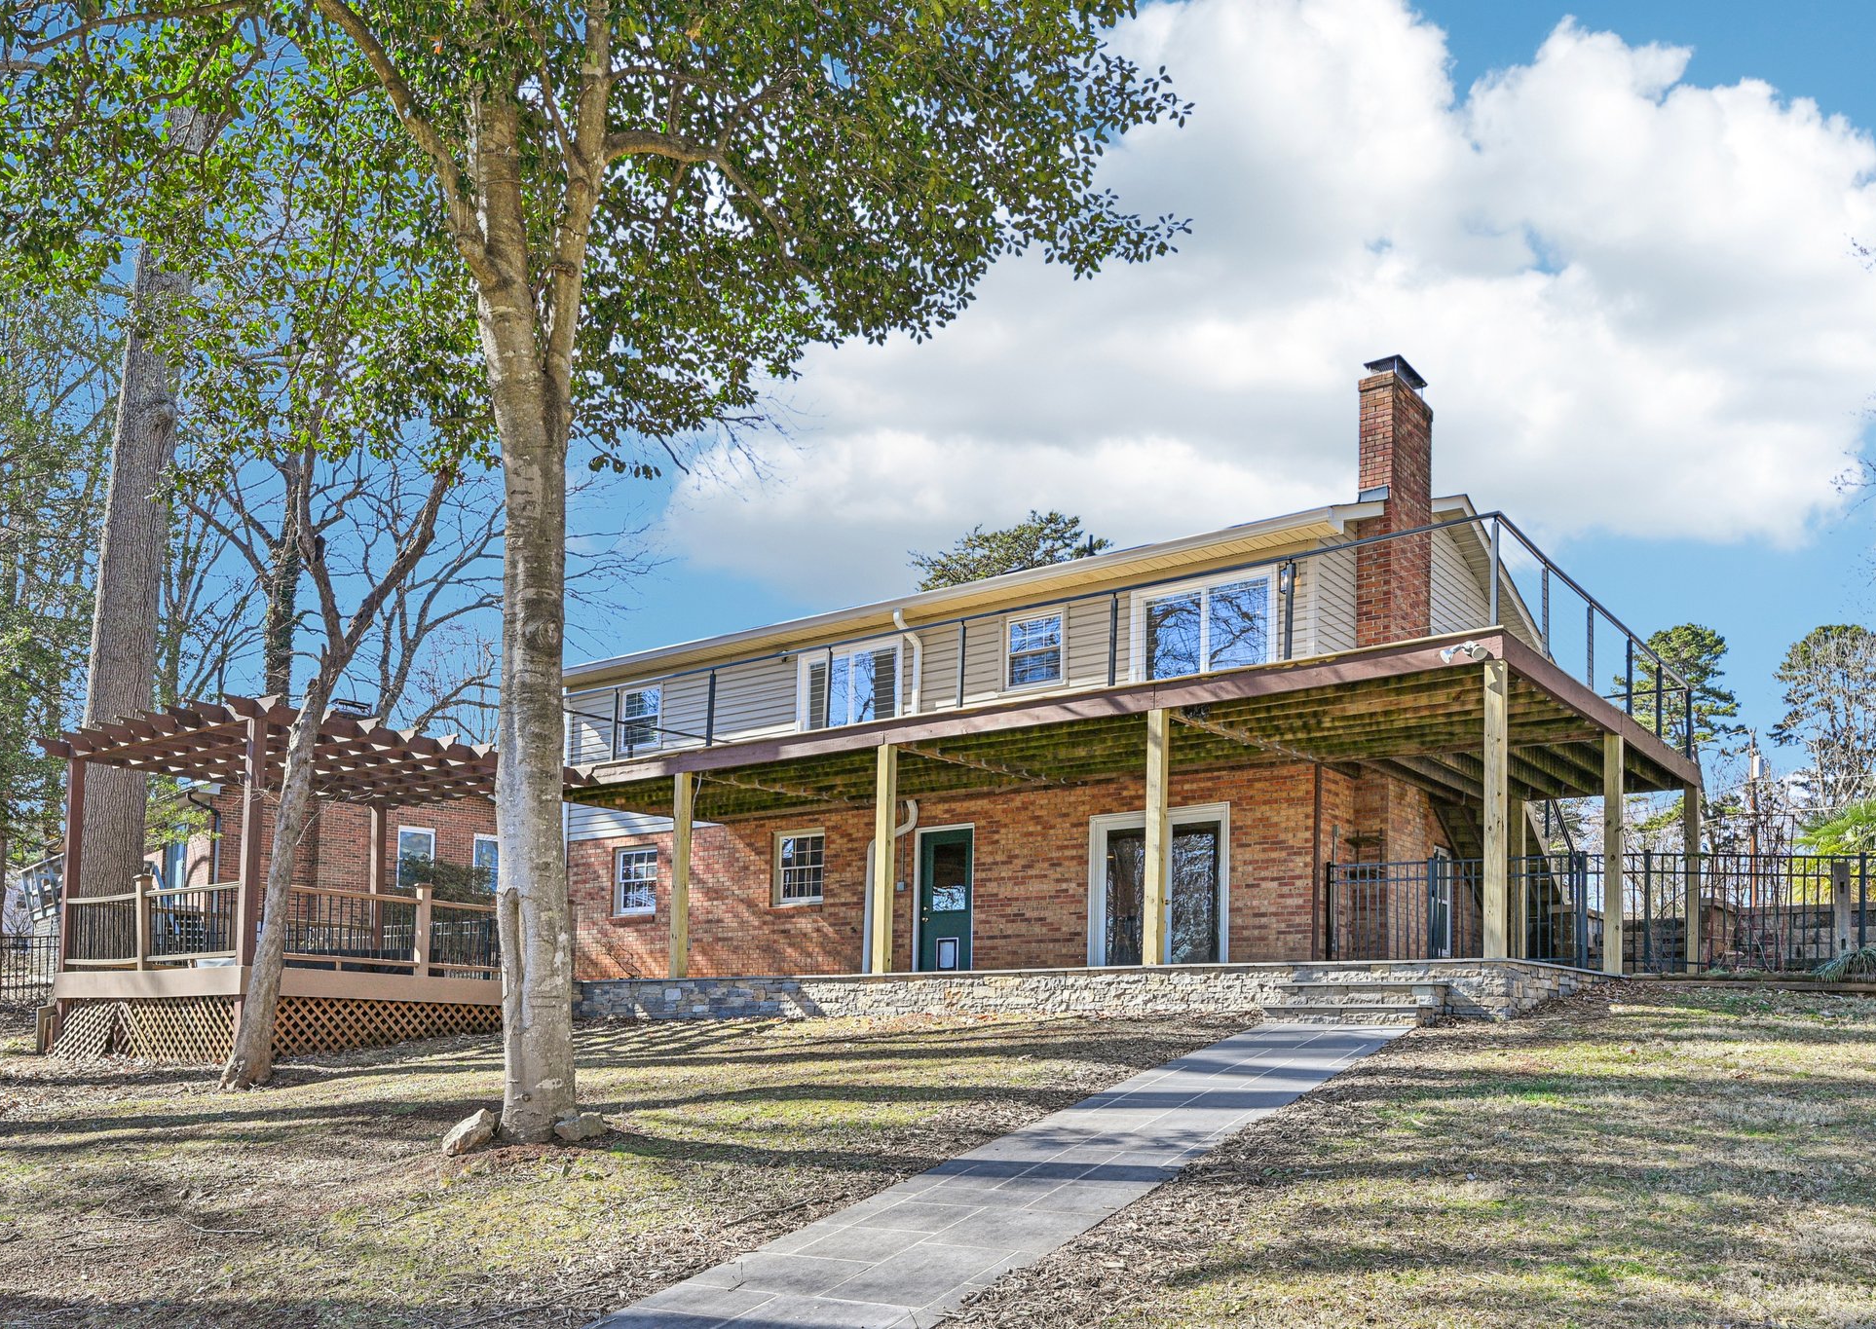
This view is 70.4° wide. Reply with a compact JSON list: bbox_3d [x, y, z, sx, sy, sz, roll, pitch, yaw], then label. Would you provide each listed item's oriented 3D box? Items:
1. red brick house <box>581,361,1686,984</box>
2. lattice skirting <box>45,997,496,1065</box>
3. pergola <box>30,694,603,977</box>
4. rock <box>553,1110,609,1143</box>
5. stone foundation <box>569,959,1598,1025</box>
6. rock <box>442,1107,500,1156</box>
[{"bbox_3d":[2.186,0.929,21.364,17.100,7.900,12.200,-10,-17,39],"label":"red brick house"},{"bbox_3d":[-7.931,4.571,16.957,5.100,0.640,4.100,-10,-17,39],"label":"lattice skirting"},{"bbox_3d":[-7.988,2.617,17.565,5.300,2.900,4.750,-10,-17,39],"label":"pergola"},{"bbox_3d":[-2.273,2.944,8.469,0.370,0.190,0.280,4,-13,-14],"label":"rock"},{"bbox_3d":[0.909,3.748,15.264,12.000,0.550,3.750,-10,-17,39],"label":"stone foundation"},{"bbox_3d":[-2.892,2.894,8.240,0.350,0.280,0.280,5,-14,-18],"label":"rock"}]

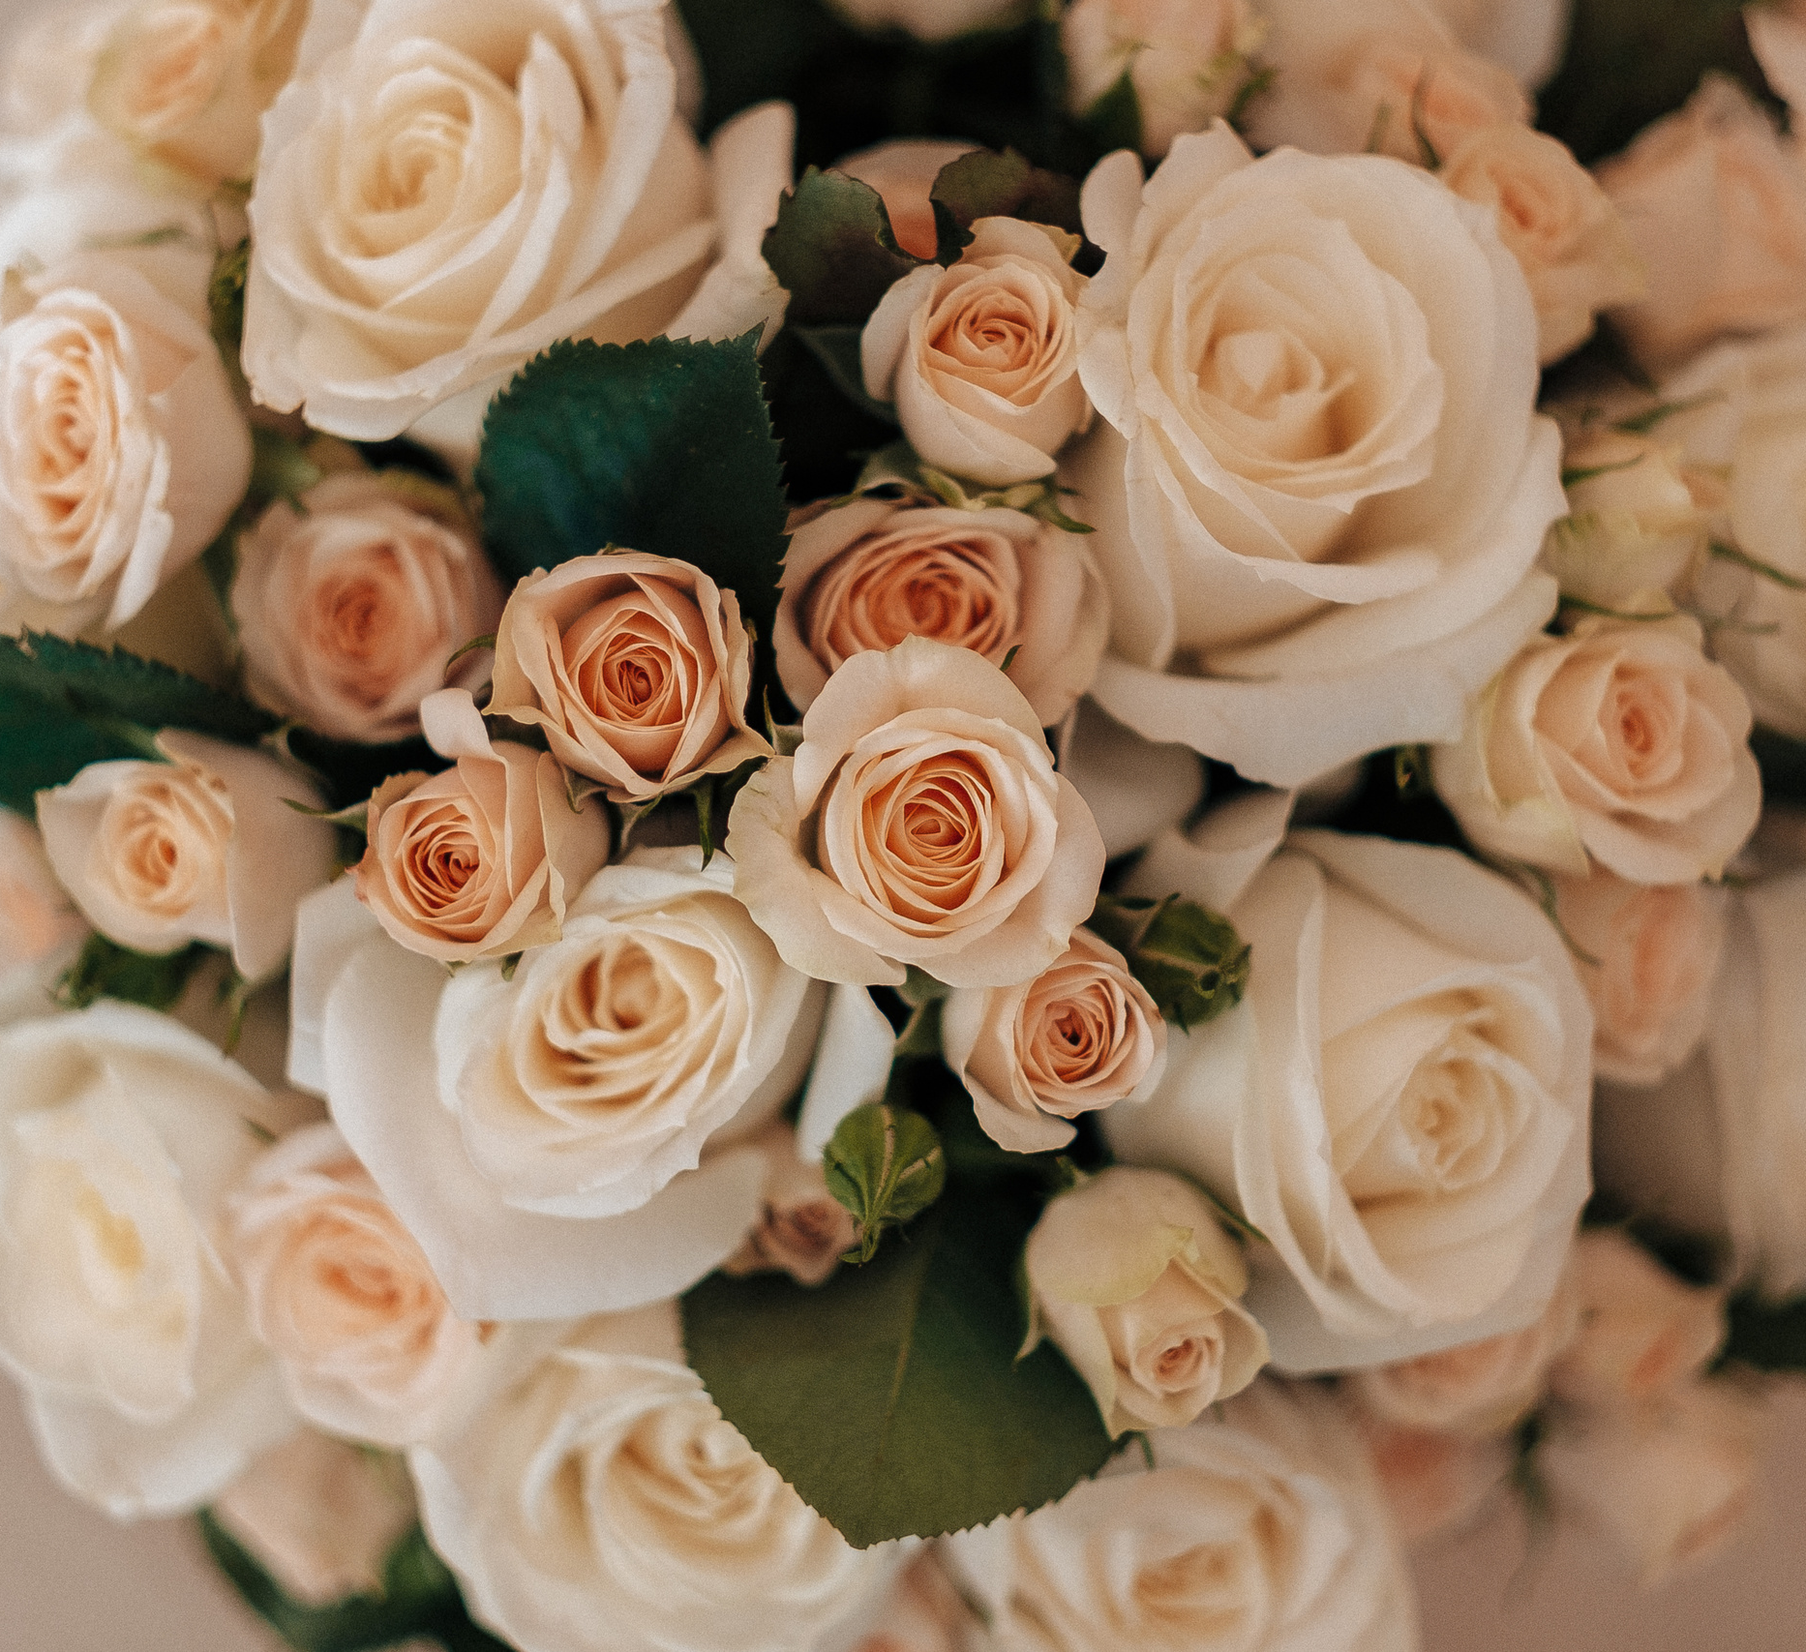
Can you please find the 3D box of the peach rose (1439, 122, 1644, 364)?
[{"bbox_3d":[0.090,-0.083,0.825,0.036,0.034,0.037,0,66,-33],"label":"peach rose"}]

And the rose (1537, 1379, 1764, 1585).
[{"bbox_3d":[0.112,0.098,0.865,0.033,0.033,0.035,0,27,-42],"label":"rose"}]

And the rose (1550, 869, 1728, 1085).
[{"bbox_3d":[0.110,0.022,0.880,0.036,0.036,0.038,0,9,-27],"label":"rose"}]

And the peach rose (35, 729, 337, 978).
[{"bbox_3d":[-0.100,0.004,0.803,0.038,0.034,0.037,0,0,25],"label":"peach rose"}]

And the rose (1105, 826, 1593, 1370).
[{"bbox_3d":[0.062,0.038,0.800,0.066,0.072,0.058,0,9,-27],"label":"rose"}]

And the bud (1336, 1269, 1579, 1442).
[{"bbox_3d":[0.081,0.074,0.840,0.036,0.032,0.033,0,24,-19],"label":"bud"}]

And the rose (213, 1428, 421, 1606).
[{"bbox_3d":[-0.091,0.105,0.900,0.037,0.037,0.038,13,38,16],"label":"rose"}]

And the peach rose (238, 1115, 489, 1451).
[{"bbox_3d":[-0.081,0.069,0.868,0.043,0.047,0.043,4,16,14],"label":"peach rose"}]

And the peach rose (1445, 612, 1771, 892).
[{"bbox_3d":[0.097,-0.010,0.805,0.043,0.037,0.038,0,-7,-23],"label":"peach rose"}]

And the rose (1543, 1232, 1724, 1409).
[{"bbox_3d":[0.113,0.076,0.900,0.031,0.031,0.034,0,24,-37],"label":"rose"}]

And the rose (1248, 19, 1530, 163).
[{"bbox_3d":[0.074,-0.109,0.885,0.042,0.040,0.042,6,58,-10],"label":"rose"}]

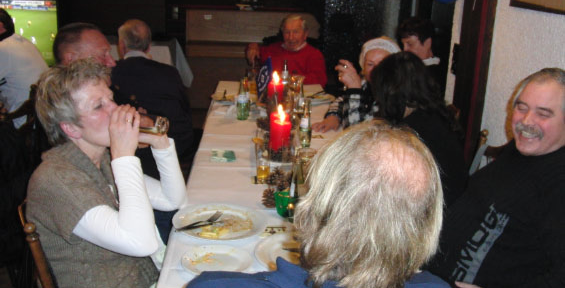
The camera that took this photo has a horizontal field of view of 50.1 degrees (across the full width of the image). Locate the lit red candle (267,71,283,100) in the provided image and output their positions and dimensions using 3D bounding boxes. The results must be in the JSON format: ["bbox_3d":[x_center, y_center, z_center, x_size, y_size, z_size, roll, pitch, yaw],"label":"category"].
[{"bbox_3d":[-0.042,-0.297,3.150,0.080,0.175,0.080,2,16,0],"label":"lit red candle"}]

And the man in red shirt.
[{"bbox_3d":[0.042,-0.297,4.173,0.580,1.200,0.740,3,16,3],"label":"man in red shirt"}]

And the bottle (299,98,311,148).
[{"bbox_3d":[0.097,-0.090,2.521,0.054,0.205,0.054,2,16,0],"label":"bottle"}]

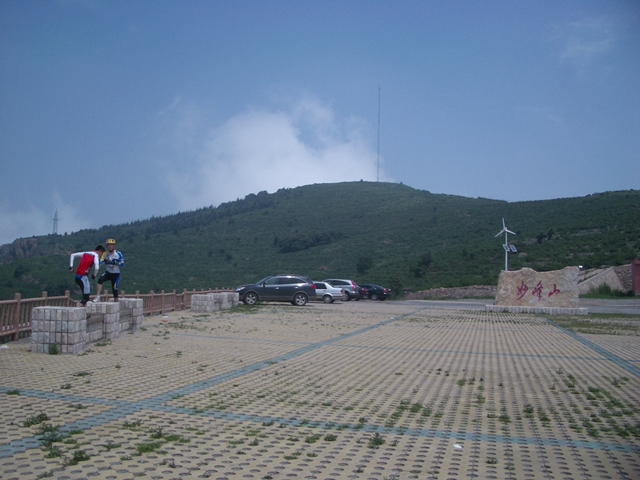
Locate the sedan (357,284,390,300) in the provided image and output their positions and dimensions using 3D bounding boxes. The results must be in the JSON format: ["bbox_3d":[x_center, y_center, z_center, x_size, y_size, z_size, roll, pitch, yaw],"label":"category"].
[{"bbox_3d":[4.002,4.619,57.354,4.750,1.450,1.800,-1,-4,30],"label":"sedan"}]

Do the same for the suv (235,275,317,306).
[{"bbox_3d":[-2.536,2.942,38.187,4.820,1.740,1.920,2,-4,-4],"label":"suv"}]

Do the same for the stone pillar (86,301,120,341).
[{"bbox_3d":[-5.247,1.919,15.366,0.680,0.830,0.780,1,-4,-3],"label":"stone pillar"}]

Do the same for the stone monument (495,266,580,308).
[{"bbox_3d":[12.147,2.604,36.136,4.370,2.220,0.900,0,-4,24],"label":"stone monument"}]

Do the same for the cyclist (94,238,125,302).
[{"bbox_3d":[-5.322,0.824,16.400,0.660,1.700,0.520,2,-4,-6],"label":"cyclist"}]

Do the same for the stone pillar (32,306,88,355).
[{"bbox_3d":[-4.968,1.726,12.421,0.800,0.830,0.780,1,-4,-3],"label":"stone pillar"}]

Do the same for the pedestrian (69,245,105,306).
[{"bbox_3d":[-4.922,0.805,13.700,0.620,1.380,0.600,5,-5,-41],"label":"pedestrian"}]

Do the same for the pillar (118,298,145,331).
[{"bbox_3d":[-5.496,2.116,18.368,0.770,0.830,0.780,1,-4,-3],"label":"pillar"}]

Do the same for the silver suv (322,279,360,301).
[{"bbox_3d":[1.019,3.891,50.535,4.520,1.680,1.820,0,-4,20],"label":"silver suv"}]

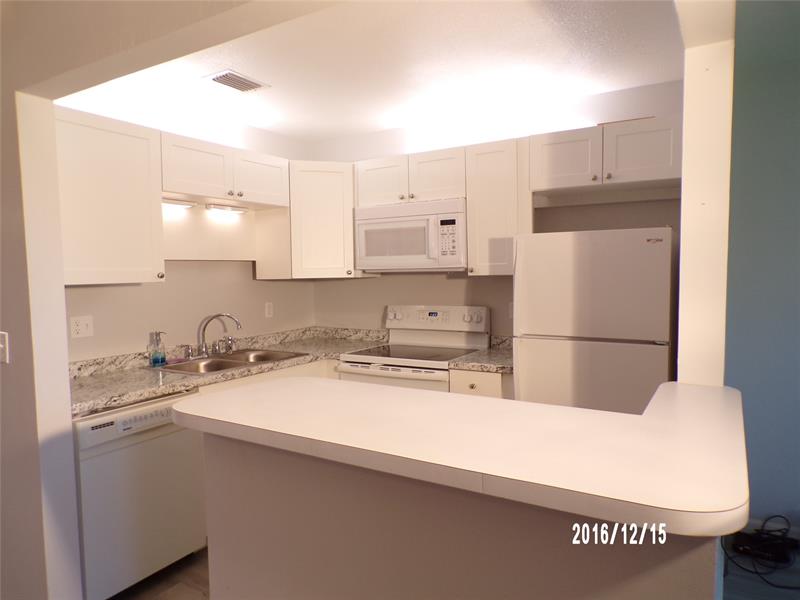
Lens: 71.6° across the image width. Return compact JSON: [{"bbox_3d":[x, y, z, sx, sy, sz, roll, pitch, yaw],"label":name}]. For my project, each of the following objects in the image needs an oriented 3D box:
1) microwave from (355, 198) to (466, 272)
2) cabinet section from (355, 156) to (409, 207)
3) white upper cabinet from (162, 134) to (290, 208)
[{"bbox_3d":[0.139,-0.394,3.539,0.760,0.407,0.395,1,3,31],"label":"microwave"},{"bbox_3d":[-0.037,-0.770,3.714,0.424,0.298,0.320,1,4,32],"label":"cabinet section"},{"bbox_3d":[-1.091,-0.723,3.248,0.328,0.298,0.918,1,4,31],"label":"white upper cabinet"}]

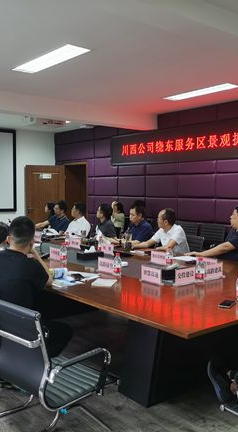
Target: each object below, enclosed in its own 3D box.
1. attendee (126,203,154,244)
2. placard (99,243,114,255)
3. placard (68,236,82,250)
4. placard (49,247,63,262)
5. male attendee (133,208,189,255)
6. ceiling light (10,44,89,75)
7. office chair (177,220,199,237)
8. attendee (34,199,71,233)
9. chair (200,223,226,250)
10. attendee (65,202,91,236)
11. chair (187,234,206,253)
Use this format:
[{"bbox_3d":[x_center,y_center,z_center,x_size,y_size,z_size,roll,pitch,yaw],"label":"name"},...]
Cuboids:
[{"bbox_3d":[0.201,0.501,6.237,0.760,1.290,0.550,0,3,-19],"label":"attendee"},{"bbox_3d":[-0.132,0.354,4.881,0.060,0.112,0.240,-2,4,-39],"label":"placard"},{"bbox_3d":[-0.514,0.324,5.342,0.060,0.112,0.240,-2,4,-39],"label":"placard"},{"bbox_3d":[-0.599,0.378,4.393,0.060,0.112,0.240,-2,4,-39],"label":"placard"},{"bbox_3d":[0.553,0.537,5.699,0.780,1.270,0.580,0,3,-17],"label":"male attendee"},{"bbox_3d":[-0.777,-1.742,4.993,0.280,0.060,1.210,-2,4,-39],"label":"ceiling light"},{"bbox_3d":[0.927,0.619,7.407,0.600,0.950,0.550,-2,4,-39],"label":"office chair"},{"bbox_3d":[-1.053,0.394,7.288,0.800,1.260,0.620,-1,4,-23],"label":"attendee"},{"bbox_3d":[1.271,0.644,6.988,0.600,0.950,0.550,-2,4,-39],"label":"chair"},{"bbox_3d":[-0.697,0.438,7.296,0.760,1.280,0.550,0,3,-11],"label":"attendee"},{"bbox_3d":[0.697,0.720,5.673,0.600,0.920,0.550,-2,4,-39],"label":"chair"}]

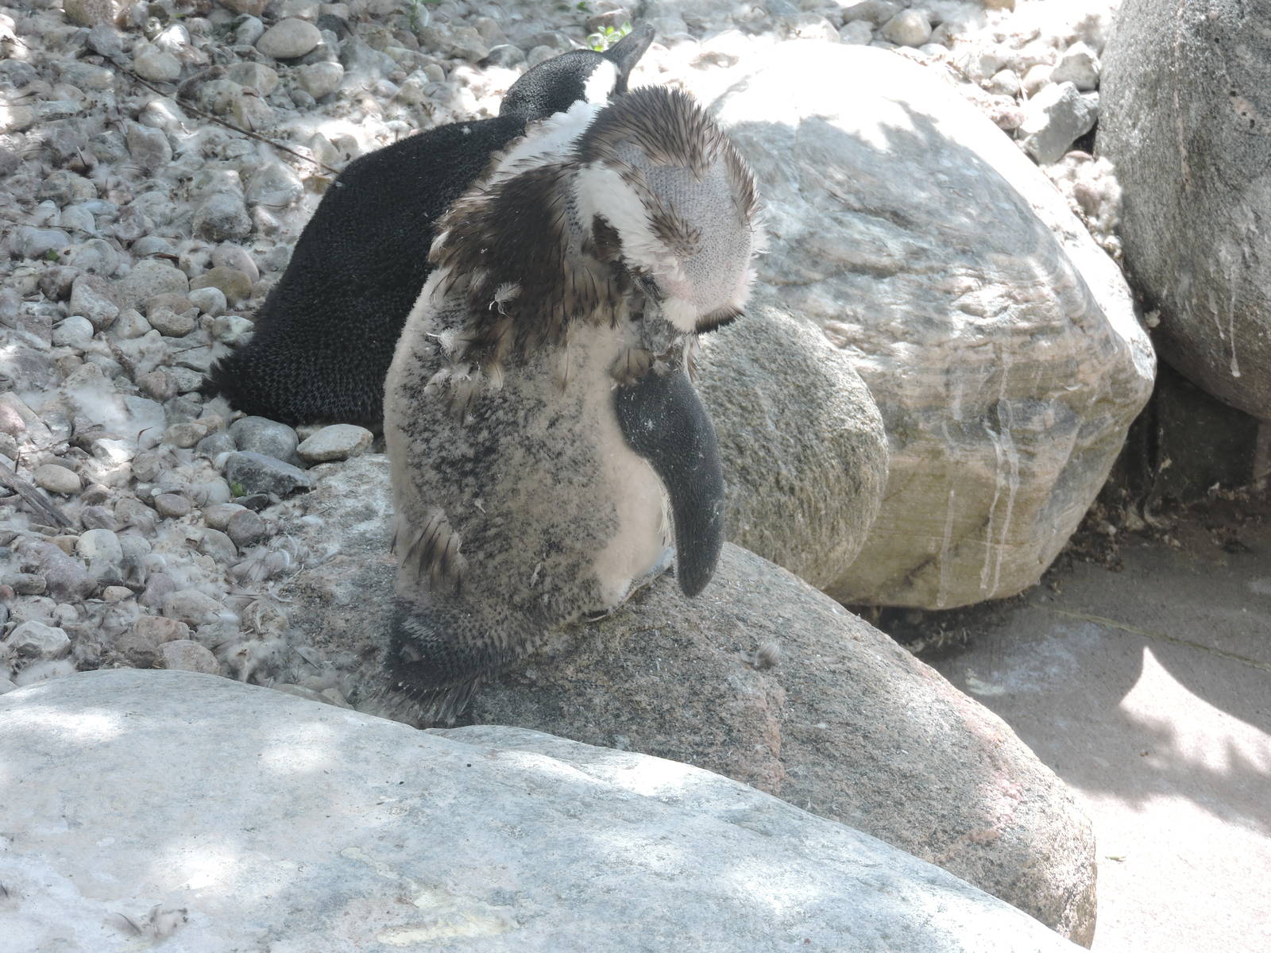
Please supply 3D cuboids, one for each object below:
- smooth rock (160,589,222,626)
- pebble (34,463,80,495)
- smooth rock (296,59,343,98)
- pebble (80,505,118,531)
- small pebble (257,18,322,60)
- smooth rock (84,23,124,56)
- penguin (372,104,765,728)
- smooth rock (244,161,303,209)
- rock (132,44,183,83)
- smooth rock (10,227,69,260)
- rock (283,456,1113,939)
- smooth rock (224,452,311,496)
[{"bbox_3d":[-0.331,0.098,3.695,0.047,0.025,0.038,0,29,0],"label":"smooth rock"},{"bbox_3d":[-0.452,0.002,3.867,0.036,0.023,0.030,0,29,0],"label":"pebble"},{"bbox_3d":[-0.288,-0.363,4.525,0.043,0.035,0.036,0,29,0],"label":"smooth rock"},{"bbox_3d":[-0.415,0.033,3.827,0.031,0.022,0.024,0,30,0],"label":"pebble"},{"bbox_3d":[-0.320,-0.405,4.585,0.061,0.036,0.045,5,30,9],"label":"small pebble"},{"bbox_3d":[-0.517,-0.426,4.827,0.038,0.032,0.036,0,28,0],"label":"smooth rock"},{"bbox_3d":[-0.044,-0.051,3.550,0.285,0.420,0.225,-24,37,-37],"label":"penguin"},{"bbox_3d":[-0.331,-0.266,4.526,0.054,0.041,0.052,0,28,0],"label":"smooth rock"},{"bbox_3d":[-0.439,-0.380,4.556,0.048,0.035,0.039,0,29,0],"label":"rock"},{"bbox_3d":[-0.531,-0.207,4.416,0.052,0.026,0.042,0,28,0],"label":"smooth rock"},{"bbox_3d":[0.039,0.217,3.830,0.630,0.350,0.520,0,28,0],"label":"rock"},{"bbox_3d":[-0.299,-0.002,4.029,0.071,0.034,0.043,0,28,0],"label":"smooth rock"}]

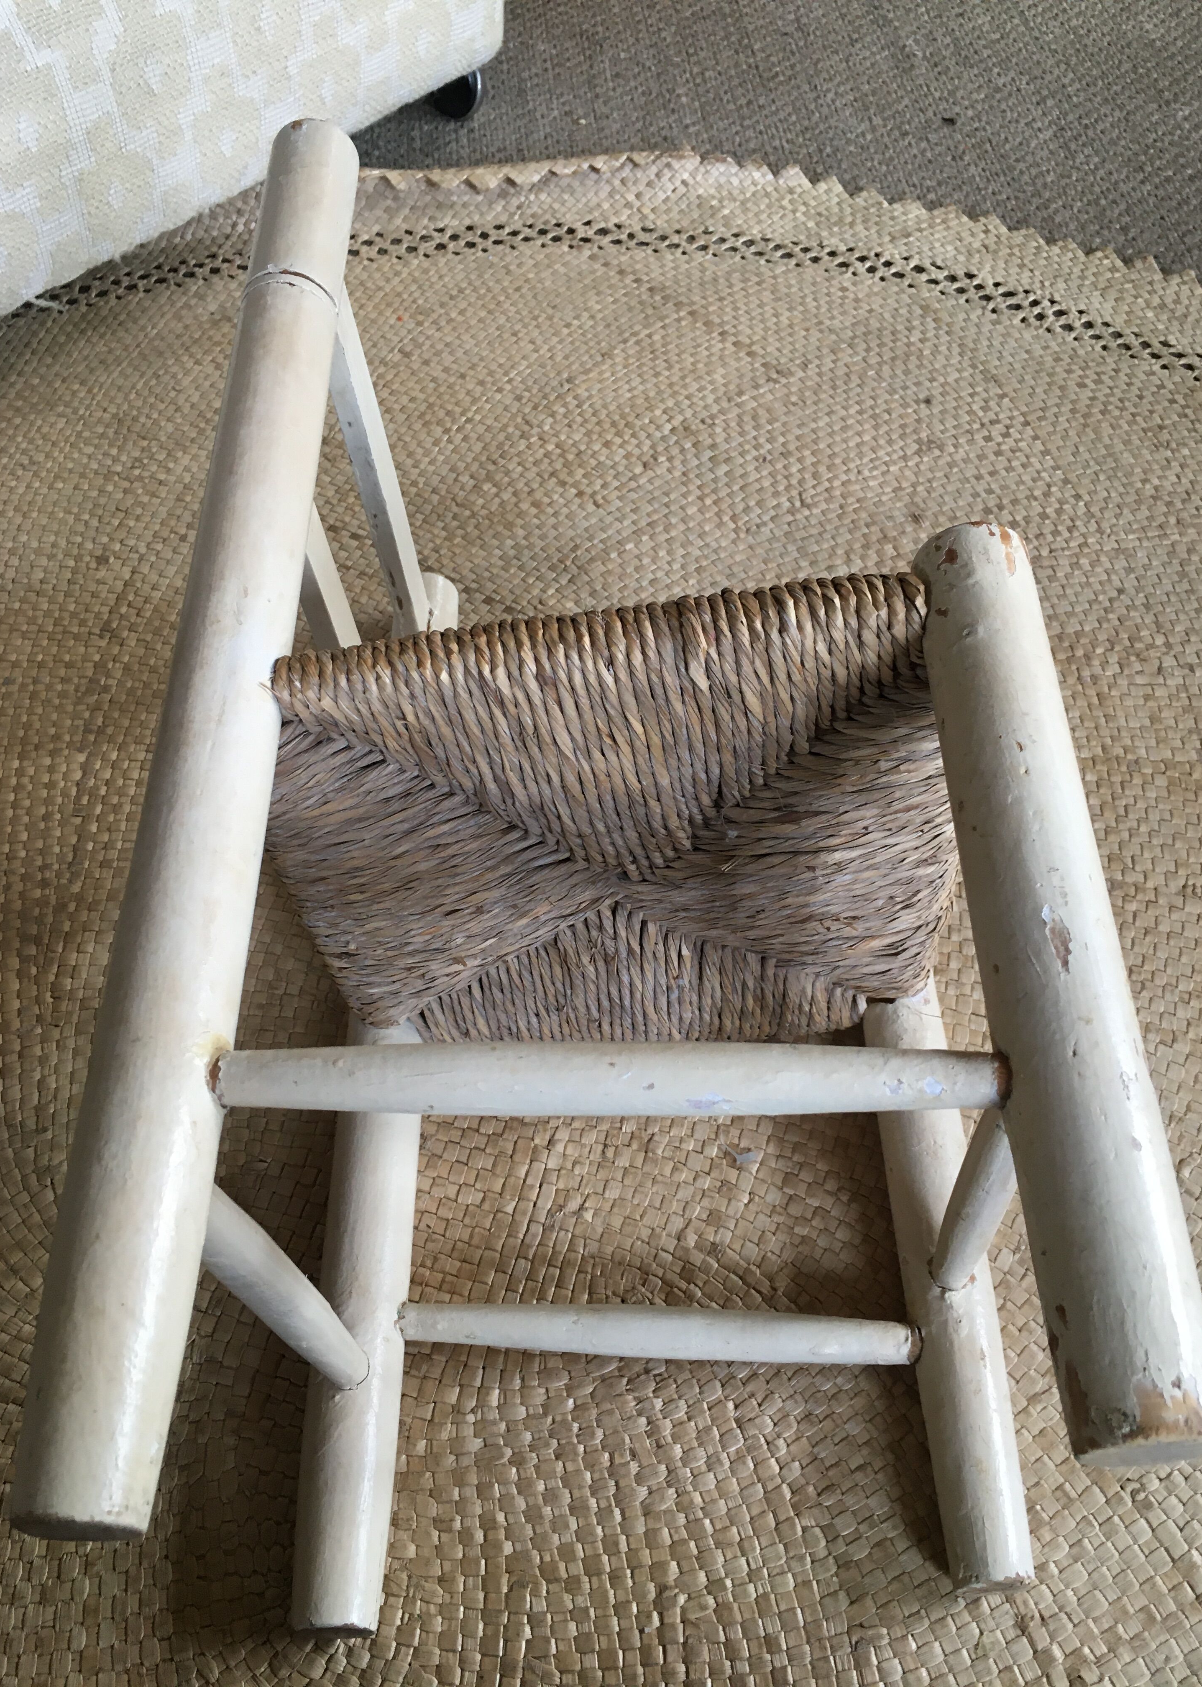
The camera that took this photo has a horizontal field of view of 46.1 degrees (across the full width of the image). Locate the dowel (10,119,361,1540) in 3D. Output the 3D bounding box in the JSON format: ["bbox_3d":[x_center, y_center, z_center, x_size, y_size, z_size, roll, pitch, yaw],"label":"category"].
[{"bbox_3d":[-0.128,-0.076,0.496,0.040,0.040,0.572,-2,57,3],"label":"dowel"}]

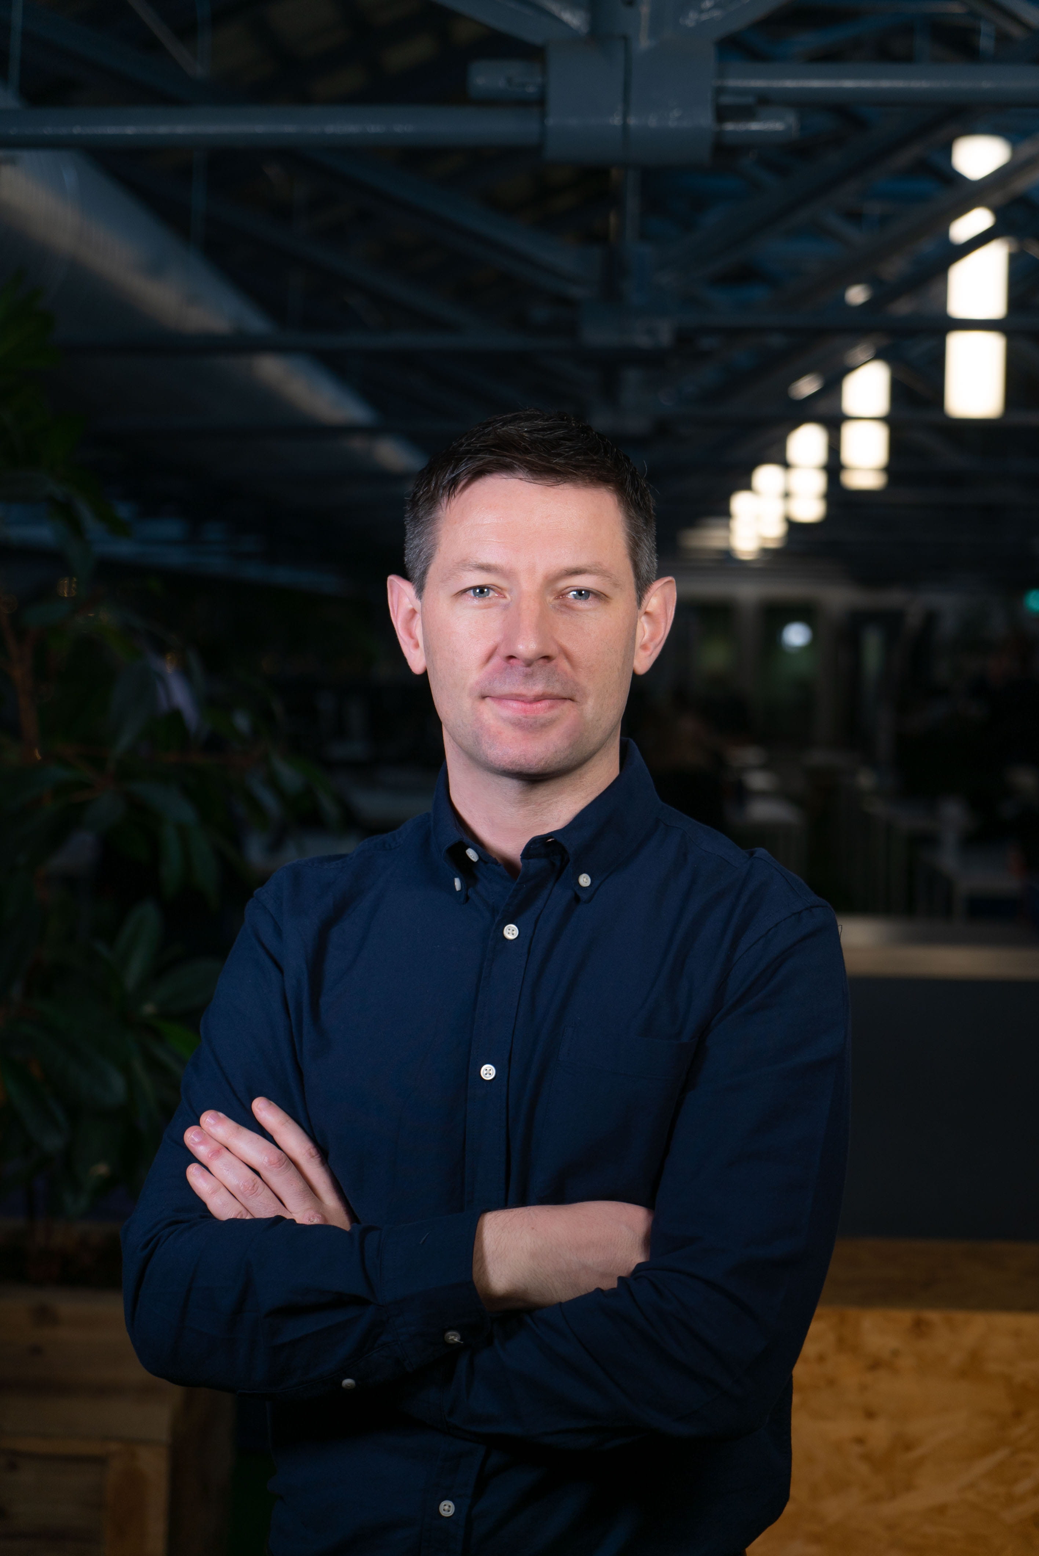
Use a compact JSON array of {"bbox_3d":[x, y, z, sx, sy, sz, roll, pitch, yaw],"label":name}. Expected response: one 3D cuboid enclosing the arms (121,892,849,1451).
[{"bbox_3d":[-0.019,0.250,1.870,0.485,0.355,0.330,1,3,13],"label":"arms"}]

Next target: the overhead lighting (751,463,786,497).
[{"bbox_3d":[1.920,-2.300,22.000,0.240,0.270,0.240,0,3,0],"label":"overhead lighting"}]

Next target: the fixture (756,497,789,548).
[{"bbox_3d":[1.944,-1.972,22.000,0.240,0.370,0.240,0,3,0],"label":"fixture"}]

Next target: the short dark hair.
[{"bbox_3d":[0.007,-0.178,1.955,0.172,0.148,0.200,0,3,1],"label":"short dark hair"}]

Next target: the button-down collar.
[{"bbox_3d":[0.018,0.028,1.945,0.158,0.110,0.165,1,3,14],"label":"button-down collar"}]

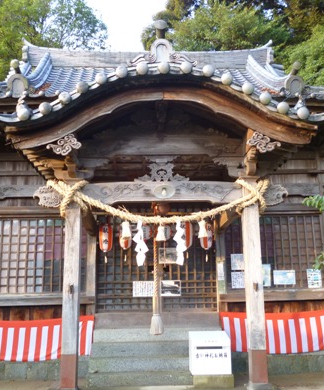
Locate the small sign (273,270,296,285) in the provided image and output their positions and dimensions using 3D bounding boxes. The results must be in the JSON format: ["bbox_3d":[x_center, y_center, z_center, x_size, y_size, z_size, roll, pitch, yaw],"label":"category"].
[{"bbox_3d":[1.841,1.241,6.310,0.315,0.210,0.015,-1,-10,-2],"label":"small sign"}]

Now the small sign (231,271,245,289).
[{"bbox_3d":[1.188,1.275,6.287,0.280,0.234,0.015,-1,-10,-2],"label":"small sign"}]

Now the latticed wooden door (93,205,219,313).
[{"bbox_3d":[-0.087,0.926,6.357,1.780,1.630,0.070,-1,-10,-2],"label":"latticed wooden door"}]

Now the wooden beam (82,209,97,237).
[{"bbox_3d":[-1.015,0.329,5.556,0.140,0.260,1.450,-1,-10,-2],"label":"wooden beam"}]

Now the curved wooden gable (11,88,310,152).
[{"bbox_3d":[0.009,-0.768,4.155,2.977,0.618,0.180,-1,-10,-2],"label":"curved wooden gable"}]

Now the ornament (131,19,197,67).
[{"bbox_3d":[0.009,-1.521,4.291,0.683,0.423,0.280,-1,-10,-2],"label":"ornament"}]

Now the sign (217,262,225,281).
[{"bbox_3d":[0.879,1.137,6.253,0.088,0.260,0.012,-1,-10,-2],"label":"sign"}]

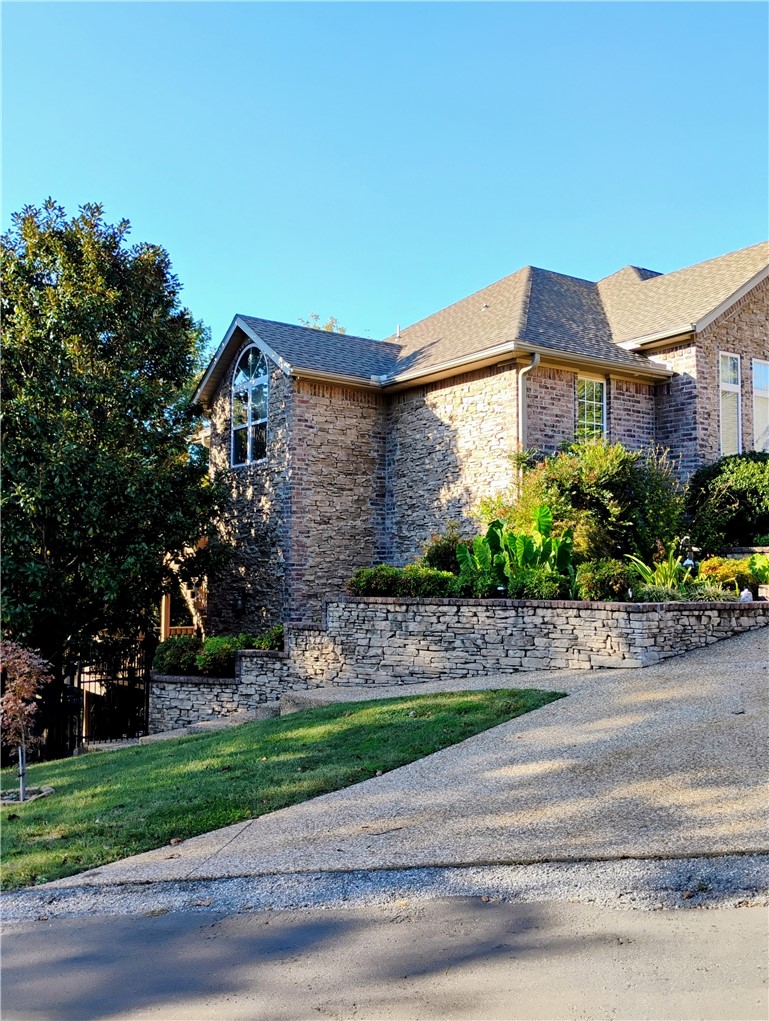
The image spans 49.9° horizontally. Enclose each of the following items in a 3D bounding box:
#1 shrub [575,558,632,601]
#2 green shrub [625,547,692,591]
[{"bbox_3d":[2.740,0.872,10.300,0.700,0.540,0.660,0,-3,14],"label":"shrub"},{"bbox_3d":[3.512,0.756,10.600,0.860,0.590,0.720,0,-3,14],"label":"green shrub"}]

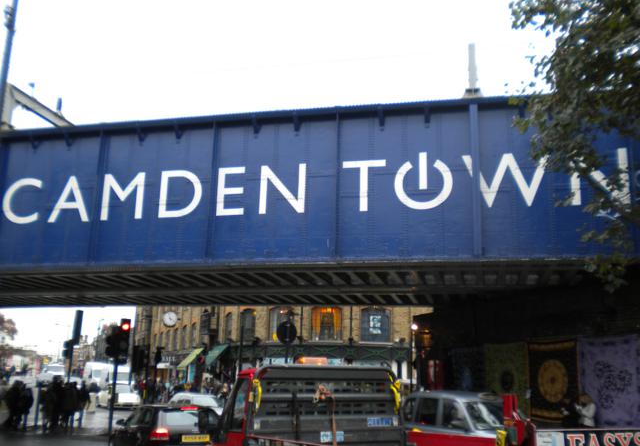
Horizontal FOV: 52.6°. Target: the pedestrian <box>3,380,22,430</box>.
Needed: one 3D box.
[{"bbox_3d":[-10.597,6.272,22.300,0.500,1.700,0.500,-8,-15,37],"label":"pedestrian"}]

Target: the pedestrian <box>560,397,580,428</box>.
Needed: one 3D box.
[{"bbox_3d":[7.035,5.734,18.100,0.360,1.650,0.480,10,-15,-35],"label":"pedestrian"}]

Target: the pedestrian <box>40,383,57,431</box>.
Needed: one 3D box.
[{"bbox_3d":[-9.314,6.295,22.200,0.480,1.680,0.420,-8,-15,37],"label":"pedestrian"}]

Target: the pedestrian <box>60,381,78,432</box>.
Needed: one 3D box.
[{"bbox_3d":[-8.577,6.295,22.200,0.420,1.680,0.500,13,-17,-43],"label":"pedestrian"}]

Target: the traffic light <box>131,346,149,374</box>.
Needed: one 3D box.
[{"bbox_3d":[-7.093,5.379,25.500,0.500,1.070,0.400,4,-12,-9],"label":"traffic light"}]

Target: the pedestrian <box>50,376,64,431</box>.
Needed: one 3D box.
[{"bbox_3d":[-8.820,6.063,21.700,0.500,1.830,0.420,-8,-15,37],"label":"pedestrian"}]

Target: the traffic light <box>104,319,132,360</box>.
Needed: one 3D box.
[{"bbox_3d":[-6.539,3.790,21.000,0.700,1.300,0.450,4,-12,-12],"label":"traffic light"}]

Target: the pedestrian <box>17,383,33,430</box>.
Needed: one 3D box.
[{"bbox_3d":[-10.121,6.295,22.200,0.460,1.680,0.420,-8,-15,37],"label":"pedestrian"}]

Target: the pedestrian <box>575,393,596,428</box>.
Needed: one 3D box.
[{"bbox_3d":[7.248,5.525,17.700,0.420,1.650,0.480,8,-14,-27],"label":"pedestrian"}]

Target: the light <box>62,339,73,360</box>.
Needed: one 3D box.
[{"bbox_3d":[-8.702,4.359,22.300,0.300,0.680,0.300,6,-13,-19],"label":"light"}]

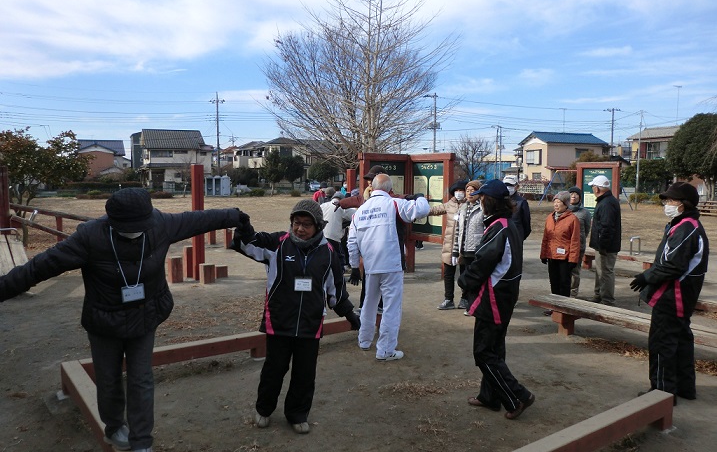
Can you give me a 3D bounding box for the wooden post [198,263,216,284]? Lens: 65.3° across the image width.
[{"bbox_3d":[-2.393,0.757,8.852,0.180,0.280,0.180,-3,5,-38],"label":"wooden post"}]

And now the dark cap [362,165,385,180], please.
[{"bbox_3d":[0.176,-0.550,5.800,0.260,0.150,0.200,-3,5,-30],"label":"dark cap"}]

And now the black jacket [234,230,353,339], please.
[{"bbox_3d":[-0.421,0.379,3.620,0.750,0.690,0.370,-1,5,-13],"label":"black jacket"}]

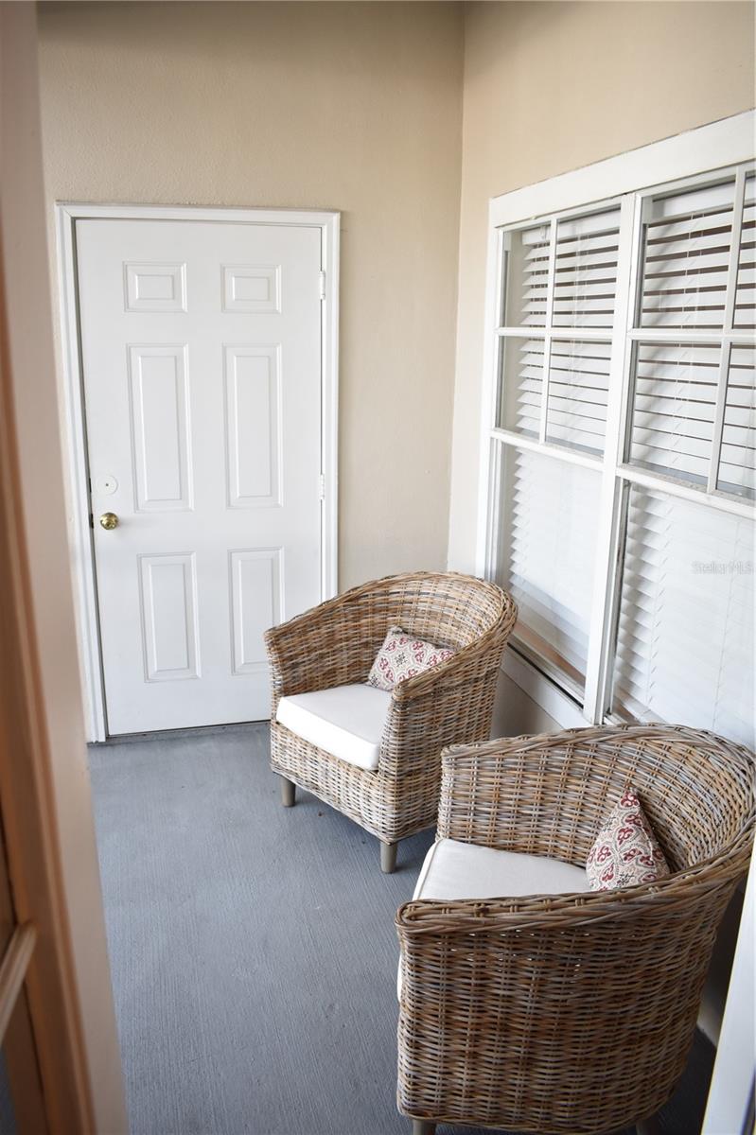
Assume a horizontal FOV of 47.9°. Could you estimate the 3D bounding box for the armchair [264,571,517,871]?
[{"bbox_3d":[0.101,0.485,3.002,0.690,0.810,0.720,-11,18,-39],"label":"armchair"}]

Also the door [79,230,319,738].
[{"bbox_3d":[-0.679,-0.308,3.466,0.914,2.032,0.045,-3,15,-13],"label":"door"}]

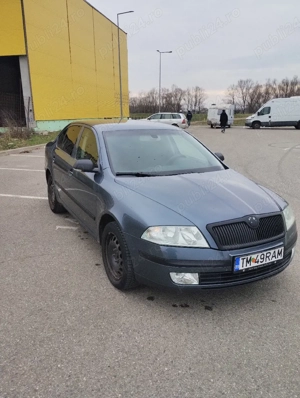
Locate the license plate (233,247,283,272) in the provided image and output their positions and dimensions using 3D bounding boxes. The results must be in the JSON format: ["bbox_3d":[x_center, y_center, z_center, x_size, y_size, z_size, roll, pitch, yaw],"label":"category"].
[{"bbox_3d":[0.861,0.461,2.519,0.520,0.112,0.020,-8,17,-27],"label":"license plate"}]

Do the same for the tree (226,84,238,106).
[{"bbox_3d":[18.023,-21.499,69.618,2.810,6.090,2.810,0,15,0],"label":"tree"}]

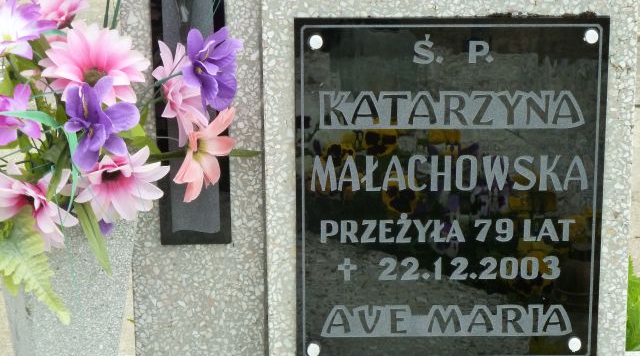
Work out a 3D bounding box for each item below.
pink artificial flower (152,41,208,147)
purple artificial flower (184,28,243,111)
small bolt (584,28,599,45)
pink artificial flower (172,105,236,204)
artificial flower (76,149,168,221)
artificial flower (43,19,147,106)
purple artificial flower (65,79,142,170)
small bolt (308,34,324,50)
[{"bbox_3d":[-0.148,-0.090,2.510,0.045,0.110,0.080,10,22,39],"label":"pink artificial flower"},{"bbox_3d":[-0.113,-0.114,2.480,0.070,0.090,0.058,-19,19,-42],"label":"purple artificial flower"},{"bbox_3d":[0.289,-0.150,2.517,0.015,0.015,0.006,0,20,0],"label":"small bolt"},{"bbox_3d":[-0.123,-0.025,2.512,0.052,0.100,0.068,19,27,42],"label":"pink artificial flower"},{"bbox_3d":[-0.208,0.007,2.481,0.100,0.088,0.055,-8,21,-21],"label":"artificial flower"},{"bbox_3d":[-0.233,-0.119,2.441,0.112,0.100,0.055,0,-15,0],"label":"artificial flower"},{"bbox_3d":[-0.225,-0.056,2.442,0.082,0.100,0.065,-2,5,-5],"label":"purple artificial flower"},{"bbox_3d":[-0.004,-0.144,2.519,0.015,0.015,0.006,0,20,0],"label":"small bolt"}]

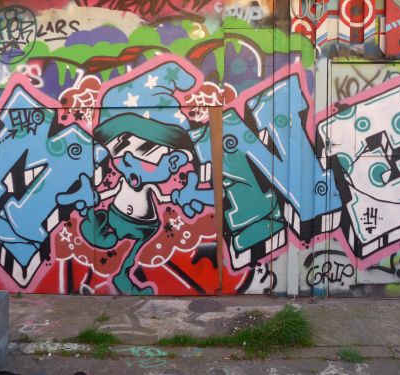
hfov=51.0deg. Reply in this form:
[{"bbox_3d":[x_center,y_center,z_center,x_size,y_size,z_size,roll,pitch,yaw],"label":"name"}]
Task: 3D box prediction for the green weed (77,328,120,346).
[{"bbox_3d":[-0.710,1.055,2.939,0.285,0.085,0.150,0,3,0],"label":"green weed"}]

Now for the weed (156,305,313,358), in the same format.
[{"bbox_3d":[0.224,0.975,2.885,1.030,0.250,0.340,0,3,0],"label":"weed"}]

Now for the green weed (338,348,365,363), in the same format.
[{"bbox_3d":[0.968,1.078,2.695,0.155,0.065,0.110,0,3,0],"label":"green weed"}]

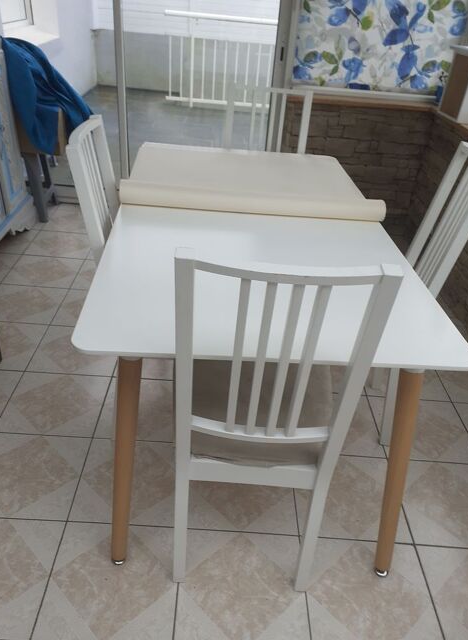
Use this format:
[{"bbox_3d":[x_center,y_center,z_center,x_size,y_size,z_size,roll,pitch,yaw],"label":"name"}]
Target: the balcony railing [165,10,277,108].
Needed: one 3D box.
[{"bbox_3d":[-0.123,-3.024,5.933,1.400,1.000,0.060,4,34,-2],"label":"balcony railing"}]

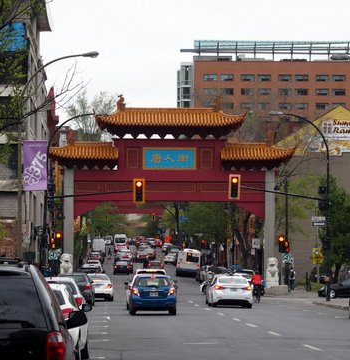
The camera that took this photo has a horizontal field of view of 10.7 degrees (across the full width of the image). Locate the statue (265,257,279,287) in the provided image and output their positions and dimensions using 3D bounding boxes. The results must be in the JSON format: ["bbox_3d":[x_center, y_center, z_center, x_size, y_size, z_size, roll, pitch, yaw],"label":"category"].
[{"bbox_3d":[5.910,5.560,113.000,0.800,1.760,1.050,0,-3,1],"label":"statue"}]

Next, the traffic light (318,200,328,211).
[{"bbox_3d":[7.300,1.250,92.500,0.420,0.480,0.340,0,-3,2],"label":"traffic light"}]

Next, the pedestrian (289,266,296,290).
[{"bbox_3d":[8.620,7.220,137.500,0.500,1.700,0.360,0,-3,0],"label":"pedestrian"}]

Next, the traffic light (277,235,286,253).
[{"bbox_3d":[6.700,4.012,117.000,0.370,1.050,0.340,0,-3,-2],"label":"traffic light"}]

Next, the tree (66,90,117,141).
[{"bbox_3d":[-7.007,0.264,165.000,7.000,16.300,7.000,0,-3,-2],"label":"tree"}]

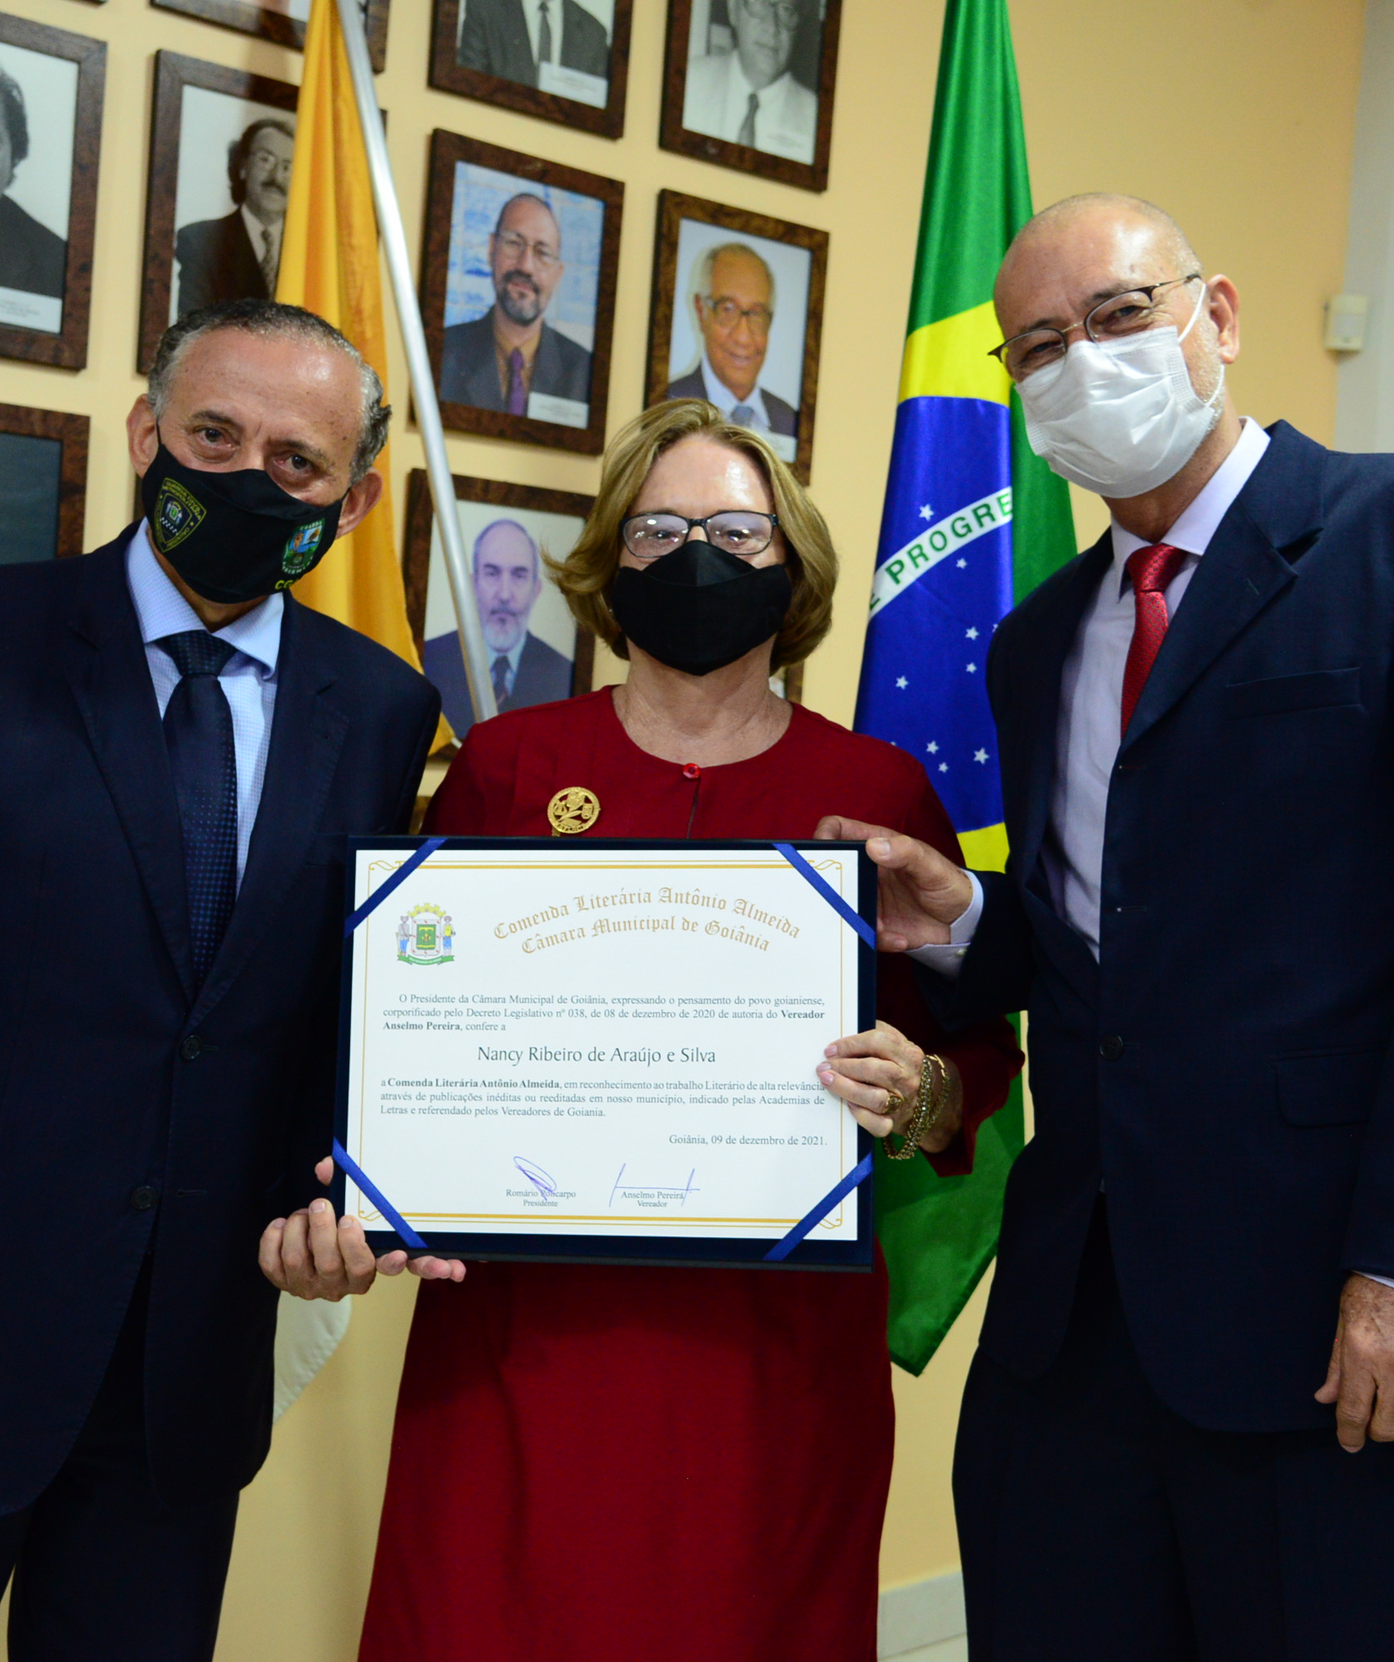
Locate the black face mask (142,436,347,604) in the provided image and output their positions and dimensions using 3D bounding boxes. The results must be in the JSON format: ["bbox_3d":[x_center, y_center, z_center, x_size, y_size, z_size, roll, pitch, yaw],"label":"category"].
[{"bbox_3d":[-0.332,-0.226,1.620,0.150,0.115,0.100,15,7,-14],"label":"black face mask"}]

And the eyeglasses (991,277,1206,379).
[{"bbox_3d":[0.300,-0.376,1.613,0.138,0.045,0.140,-14,10,38],"label":"eyeglasses"}]

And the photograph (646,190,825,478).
[{"bbox_3d":[0.057,-0.661,3.002,0.295,0.351,0.025,1,2,-40],"label":"photograph"}]

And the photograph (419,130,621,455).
[{"bbox_3d":[-0.218,-0.667,2.768,0.295,0.351,0.025,1,2,-40],"label":"photograph"}]

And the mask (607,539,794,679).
[{"bbox_3d":[0.002,-0.187,1.840,0.155,0.115,0.100,1,6,0],"label":"mask"}]

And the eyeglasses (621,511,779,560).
[{"bbox_3d":[0.003,-0.254,1.870,0.135,0.042,0.140,1,5,0],"label":"eyeglasses"}]

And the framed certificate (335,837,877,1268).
[{"bbox_3d":[-0.065,0.157,1.620,0.392,0.305,0.020,0,-7,5],"label":"framed certificate"}]

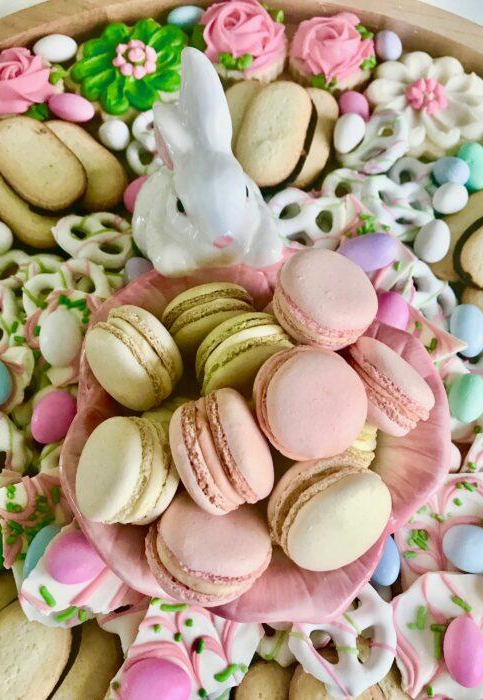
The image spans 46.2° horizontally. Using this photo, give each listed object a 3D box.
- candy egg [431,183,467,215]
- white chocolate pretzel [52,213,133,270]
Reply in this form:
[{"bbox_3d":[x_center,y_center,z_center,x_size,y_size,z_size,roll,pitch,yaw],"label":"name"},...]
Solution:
[{"bbox_3d":[0.108,-0.079,0.294,0.023,0.016,0.016,-26,66,-20],"label":"candy egg"},{"bbox_3d":[-0.072,-0.053,0.272,0.037,0.009,0.032,0,63,0],"label":"white chocolate pretzel"}]

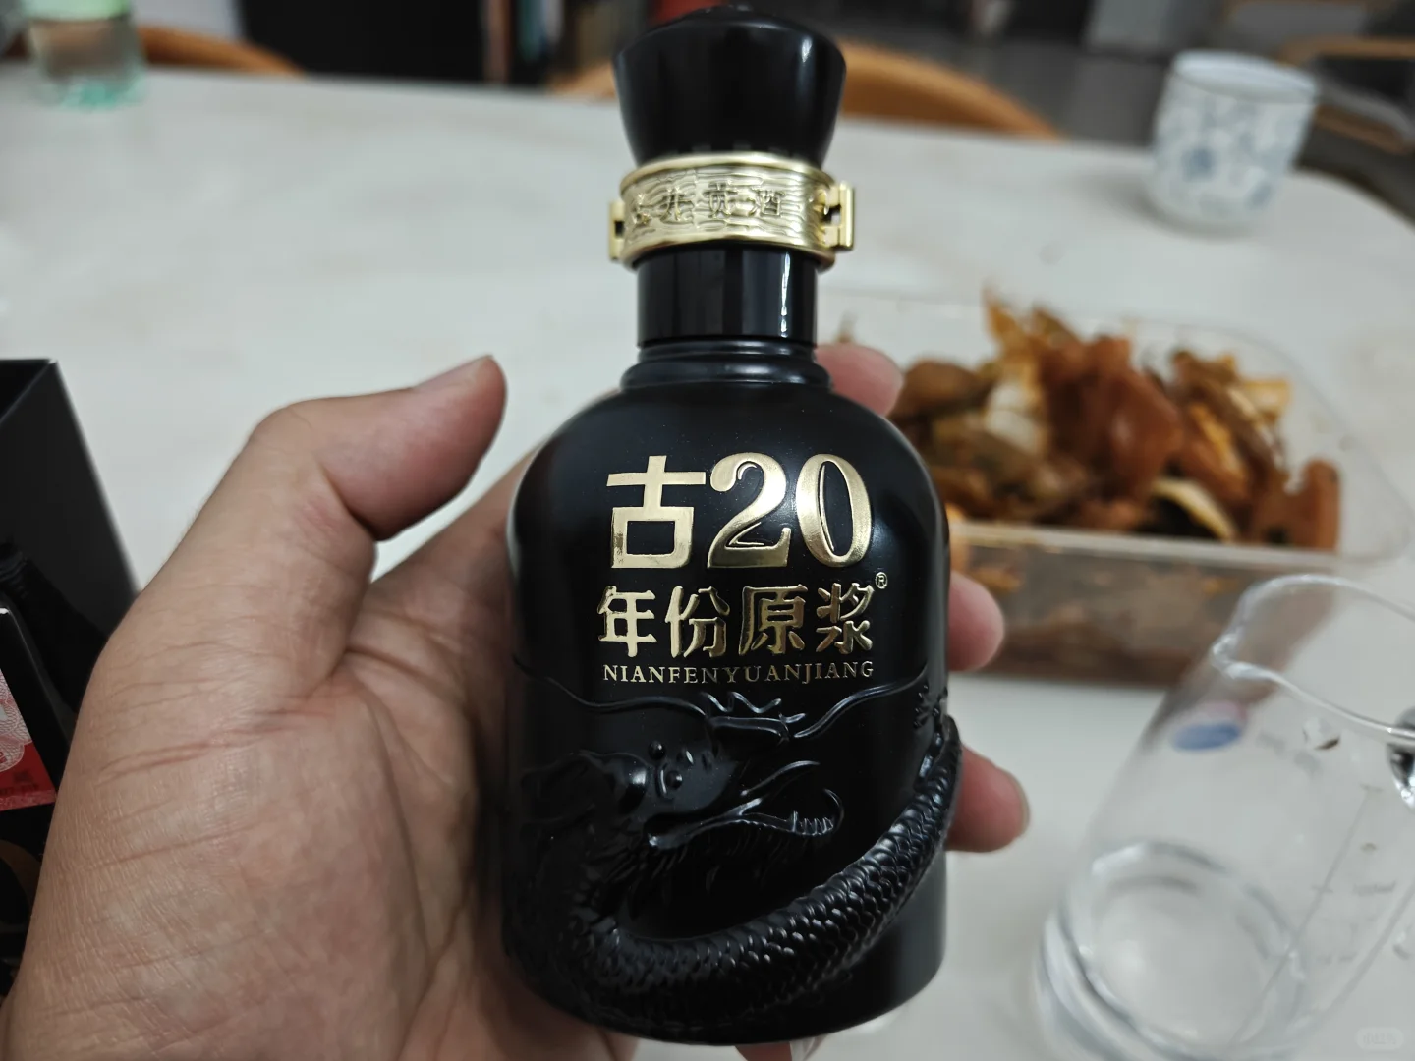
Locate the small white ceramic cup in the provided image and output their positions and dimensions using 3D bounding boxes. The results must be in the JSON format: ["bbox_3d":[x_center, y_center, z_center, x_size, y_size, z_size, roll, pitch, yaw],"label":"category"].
[{"bbox_3d":[0.293,-0.221,0.556,0.076,0.070,0.076,2,41,0],"label":"small white ceramic cup"}]

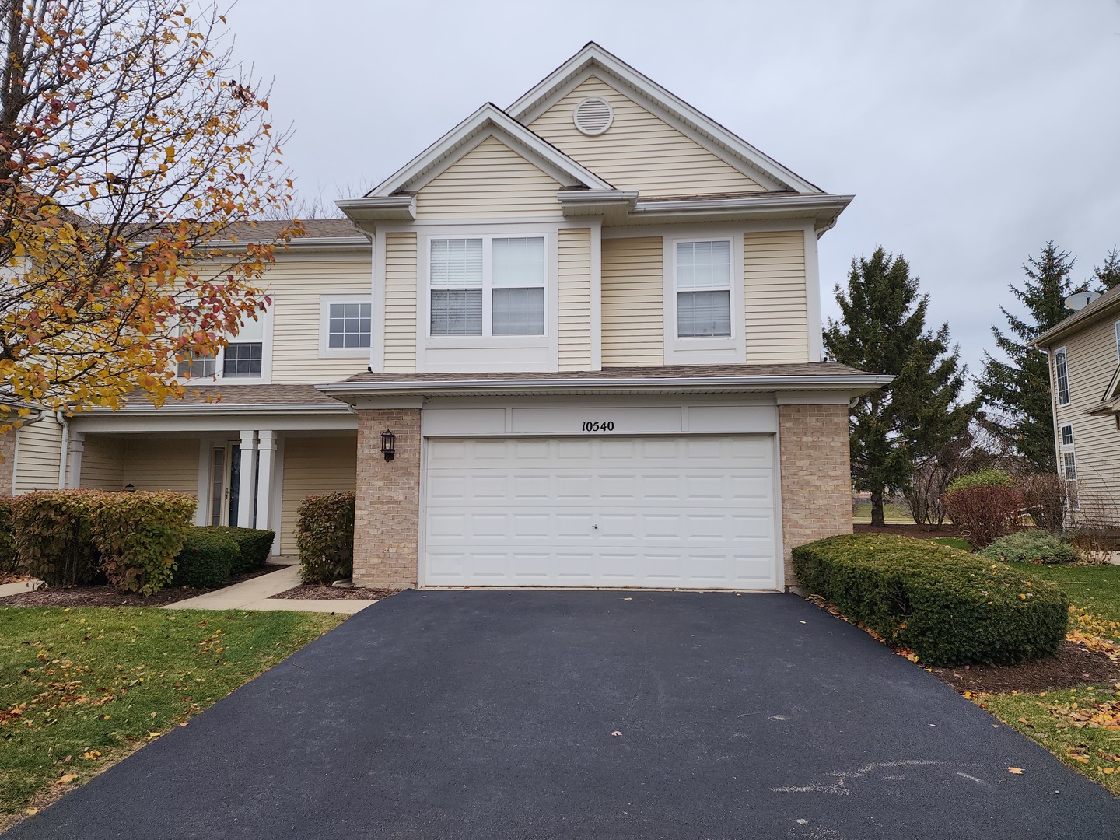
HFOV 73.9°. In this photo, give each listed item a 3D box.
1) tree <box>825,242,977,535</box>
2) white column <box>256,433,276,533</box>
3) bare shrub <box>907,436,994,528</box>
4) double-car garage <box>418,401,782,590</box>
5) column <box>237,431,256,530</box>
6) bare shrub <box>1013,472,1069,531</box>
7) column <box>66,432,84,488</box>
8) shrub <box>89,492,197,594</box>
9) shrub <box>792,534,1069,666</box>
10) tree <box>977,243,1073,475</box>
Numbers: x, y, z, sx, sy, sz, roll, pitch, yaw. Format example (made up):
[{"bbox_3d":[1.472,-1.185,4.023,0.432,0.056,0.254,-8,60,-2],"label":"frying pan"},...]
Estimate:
[{"bbox_3d":[9.393,-1.059,22.085,5.000,8.346,5.000,-1,-7,5],"label":"tree"},{"bbox_3d":[-5.098,1.316,12.890,0.220,2.245,0.220,0,-6,4],"label":"white column"},{"bbox_3d":[13.845,2.167,26.477,3.036,3.317,2.800,0,-6,4],"label":"bare shrub"},{"bbox_3d":[0.532,1.036,10.433,5.068,2.609,0.250,0,-6,4],"label":"double-car garage"},{"bbox_3d":[-5.430,1.318,12.914,0.220,2.247,0.220,0,-6,4],"label":"column"},{"bbox_3d":[11.462,1.968,17.834,1.200,1.377,1.200,-1,-7,5],"label":"bare shrub"},{"bbox_3d":[-8.510,1.322,13.056,0.200,2.240,0.200,-1,-7,5],"label":"column"},{"bbox_3d":[-5.850,1.699,10.425,1.312,1.383,1.312,-1,-7,5],"label":"shrub"},{"bbox_3d":[3.852,1.797,7.975,1.600,0.840,3.550,0,-6,4],"label":"shrub"},{"bbox_3d":[18.390,-1.441,28.019,5.400,10.758,5.400,0,-6,4],"label":"tree"}]

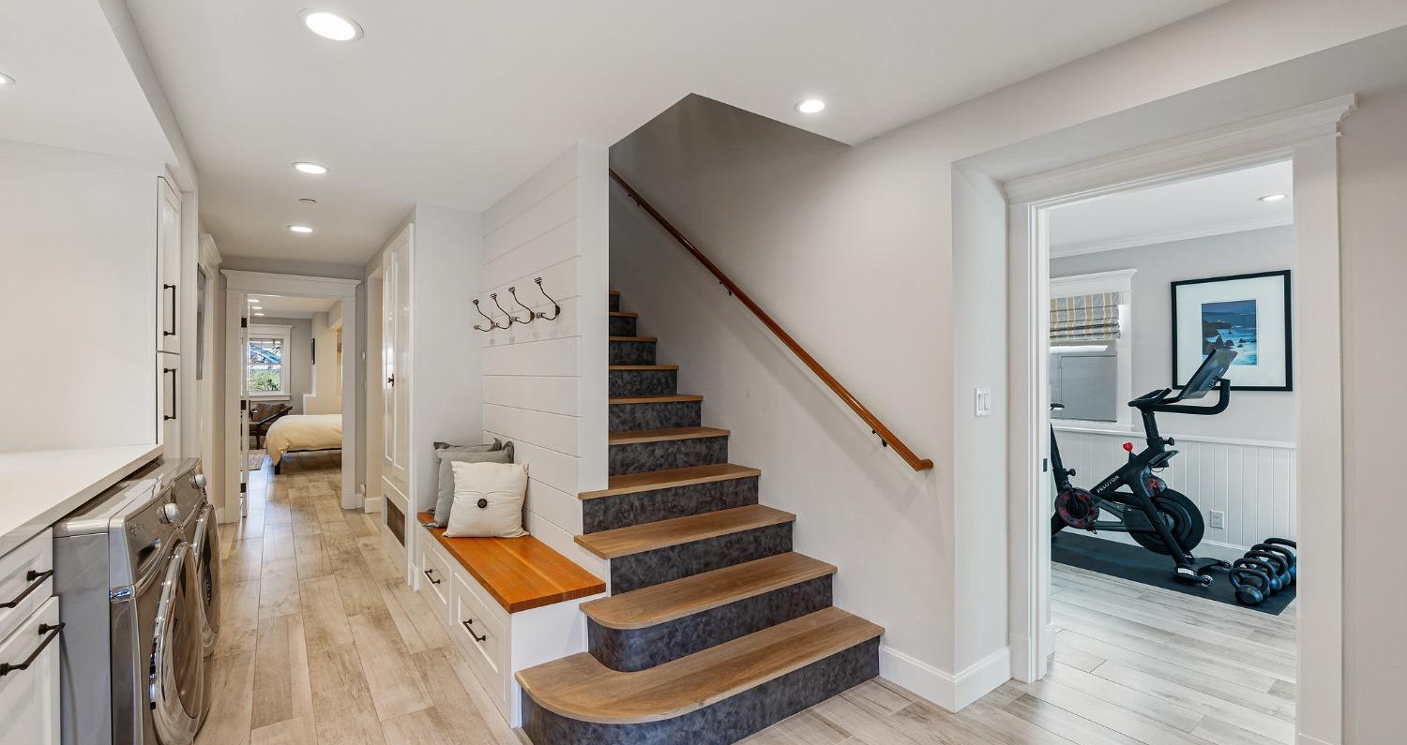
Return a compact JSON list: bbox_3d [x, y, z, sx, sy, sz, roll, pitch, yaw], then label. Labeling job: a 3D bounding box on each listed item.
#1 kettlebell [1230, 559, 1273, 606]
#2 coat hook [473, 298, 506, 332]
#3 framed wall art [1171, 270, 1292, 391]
[{"bbox_3d":[3.143,1.198,3.369,0.138,0.241,0.170,0,0,-36],"label":"kettlebell"},{"bbox_3d":[-1.343,-0.348,3.606,0.122,0.195,0.066,0,0,-36],"label":"coat hook"},{"bbox_3d":[3.599,-0.268,4.019,0.033,0.786,0.629,0,0,-36],"label":"framed wall art"}]

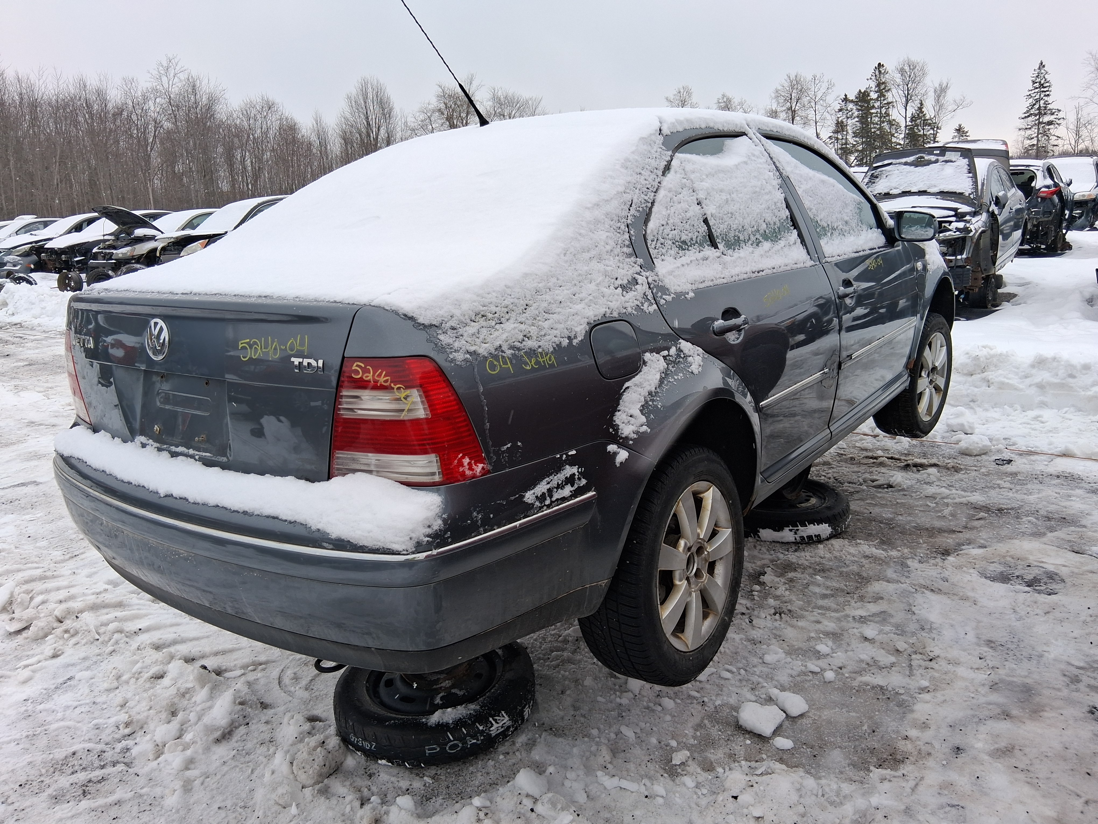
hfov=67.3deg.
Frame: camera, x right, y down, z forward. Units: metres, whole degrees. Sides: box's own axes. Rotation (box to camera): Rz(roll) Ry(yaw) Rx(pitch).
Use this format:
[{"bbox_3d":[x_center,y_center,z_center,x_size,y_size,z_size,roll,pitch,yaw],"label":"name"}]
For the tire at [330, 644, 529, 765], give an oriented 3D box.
[{"bbox_3d":[-0.351,0.893,2.597,0.610,0.180,0.610,-3,13,0],"label":"tire"}]

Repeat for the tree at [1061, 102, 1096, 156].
[{"bbox_3d":[41.783,-20.432,65.000,3.000,7.920,3.000,-3,13,0],"label":"tree"}]

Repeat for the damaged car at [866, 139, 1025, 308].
[{"bbox_3d":[5.530,-2.668,11.650,1.800,1.850,4.400,7,19,36],"label":"damaged car"}]

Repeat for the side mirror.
[{"bbox_3d":[1.533,-0.778,3.438,0.180,0.135,0.115,9,18,42],"label":"side mirror"}]

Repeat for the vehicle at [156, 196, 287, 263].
[{"bbox_3d":[-5.820,-3.711,17.350,1.780,1.580,4.500,4,15,29],"label":"vehicle"}]

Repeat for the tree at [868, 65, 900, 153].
[{"bbox_3d":[26.402,-21.499,65.000,2.800,11.750,2.800,-3,13,0],"label":"tree"}]

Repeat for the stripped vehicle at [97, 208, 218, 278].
[{"bbox_3d":[-7.200,-3.713,17.800,1.750,1.500,4.400,10,19,42],"label":"stripped vehicle"}]

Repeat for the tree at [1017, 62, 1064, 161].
[{"bbox_3d":[38.740,-21.931,65.000,3.300,11.180,3.300,-3,13,0],"label":"tree"}]

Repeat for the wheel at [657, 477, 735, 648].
[{"bbox_3d":[0.328,0.390,2.177,0.170,0.438,0.438,3,15,36],"label":"wheel"}]

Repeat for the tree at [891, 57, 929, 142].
[{"bbox_3d":[34.991,-27.163,80.000,3.700,13.500,3.700,-3,14,0],"label":"tree"}]

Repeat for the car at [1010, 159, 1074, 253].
[{"bbox_3d":[10.100,-4.487,17.600,1.820,1.680,4.500,7,17,35],"label":"car"}]

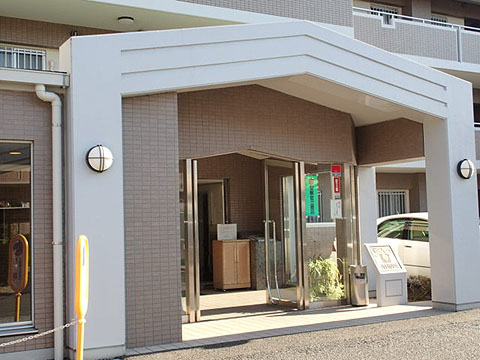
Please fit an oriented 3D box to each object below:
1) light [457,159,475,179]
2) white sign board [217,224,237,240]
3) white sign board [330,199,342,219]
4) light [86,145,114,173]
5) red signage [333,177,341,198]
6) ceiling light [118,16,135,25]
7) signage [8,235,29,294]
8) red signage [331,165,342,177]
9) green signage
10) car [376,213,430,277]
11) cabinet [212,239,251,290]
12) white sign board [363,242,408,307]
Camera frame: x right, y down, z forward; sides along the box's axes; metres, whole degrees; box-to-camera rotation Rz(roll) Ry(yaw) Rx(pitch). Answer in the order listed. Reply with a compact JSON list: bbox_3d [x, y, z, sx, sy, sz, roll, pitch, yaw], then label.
[{"bbox_3d":[3.166,-0.149,9.280,0.270,0.275,0.120,1,-4,-30],"label":"light"},{"bbox_3d":[-0.242,1.016,12.882,0.430,0.310,0.050,1,-4,-30],"label":"white sign board"},{"bbox_3d":[1.477,0.443,10.167,0.205,0.280,0.020,1,-4,-30],"label":"white sign board"},{"bbox_3d":[-1.391,-0.210,6.665,0.270,0.275,0.120,1,-4,-30],"label":"light"},{"bbox_3d":[1.488,0.123,10.197,0.130,0.320,0.020,1,-4,-30],"label":"red signage"},{"bbox_3d":[-2.265,-3.163,13.252,0.310,0.080,0.310,1,-4,-30],"label":"ceiling light"},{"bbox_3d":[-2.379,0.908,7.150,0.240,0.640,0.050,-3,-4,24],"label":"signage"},{"bbox_3d":[1.480,-0.143,10.212,0.175,0.165,0.020,1,-4,-30],"label":"red signage"},{"bbox_3d":[1.075,0.242,9.951,0.255,0.640,0.020,1,-4,-30],"label":"green signage"},{"bbox_3d":[3.740,1.318,12.341,1.700,1.430,4.450,1,-4,-30],"label":"car"},{"bbox_3d":[-0.159,1.652,12.860,0.585,0.910,0.425,1,-4,-30],"label":"cabinet"},{"bbox_3d":[2.215,1.426,10.115,0.520,0.915,0.360,1,-4,-30],"label":"white sign board"}]

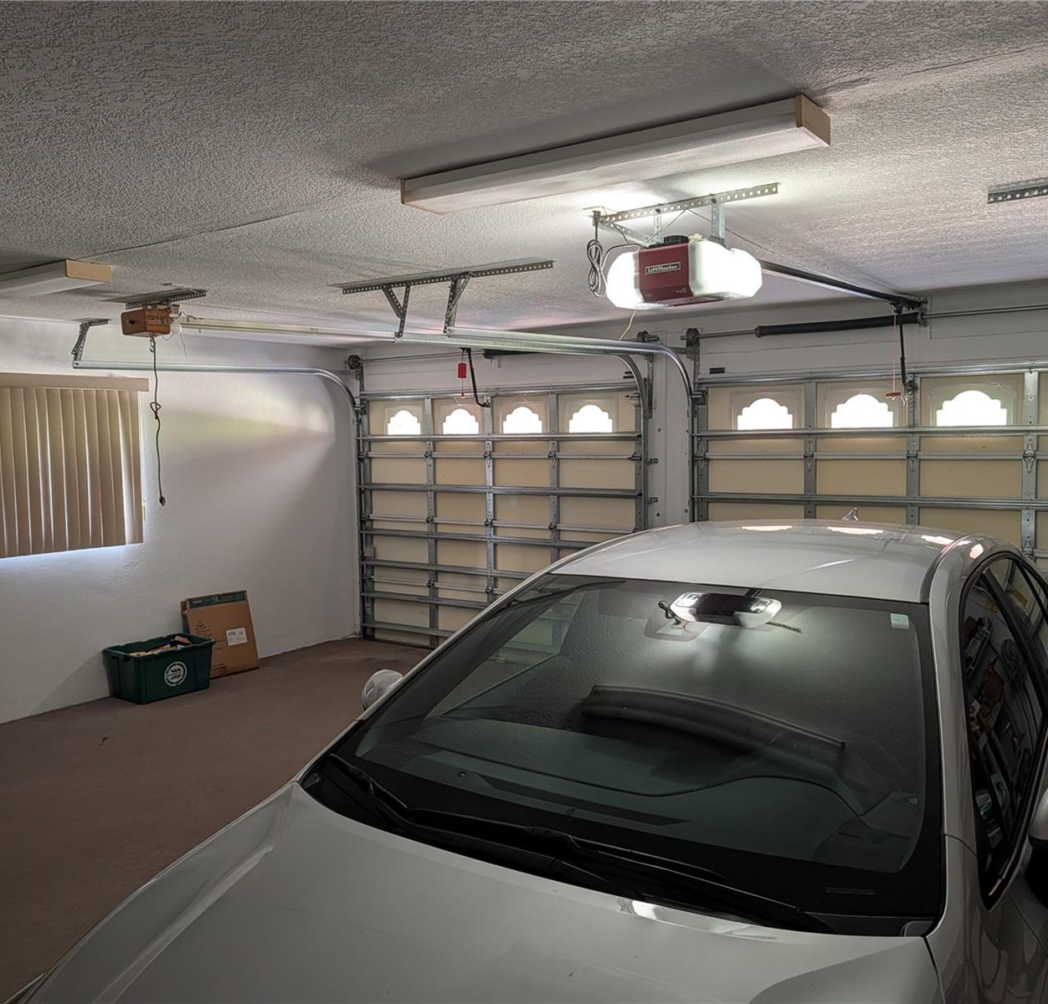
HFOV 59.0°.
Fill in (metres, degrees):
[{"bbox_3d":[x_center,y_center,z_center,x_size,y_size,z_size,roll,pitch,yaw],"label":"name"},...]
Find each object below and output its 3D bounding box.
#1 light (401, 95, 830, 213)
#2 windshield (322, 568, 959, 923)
[{"bbox_3d":[0.197,-0.933,2.573,1.230,0.078,0.215,2,5,33],"label":"light"},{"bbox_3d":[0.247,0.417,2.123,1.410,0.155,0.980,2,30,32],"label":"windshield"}]

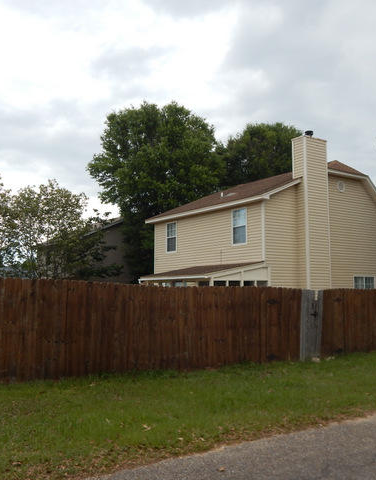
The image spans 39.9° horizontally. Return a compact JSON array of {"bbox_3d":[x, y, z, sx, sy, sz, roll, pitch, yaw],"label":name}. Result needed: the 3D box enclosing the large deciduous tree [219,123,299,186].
[{"bbox_3d":[6.203,-1.980,43.446,8.800,16.240,8.800,-1,-6,8],"label":"large deciduous tree"}]

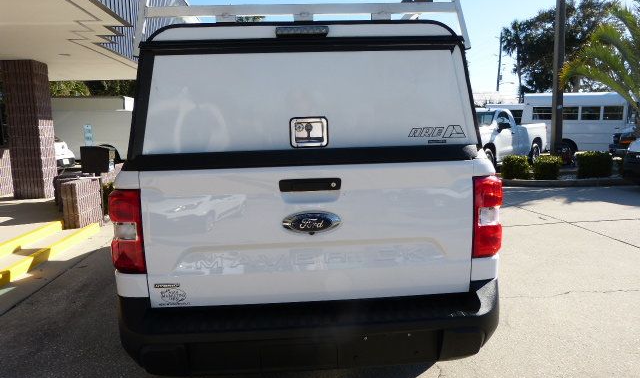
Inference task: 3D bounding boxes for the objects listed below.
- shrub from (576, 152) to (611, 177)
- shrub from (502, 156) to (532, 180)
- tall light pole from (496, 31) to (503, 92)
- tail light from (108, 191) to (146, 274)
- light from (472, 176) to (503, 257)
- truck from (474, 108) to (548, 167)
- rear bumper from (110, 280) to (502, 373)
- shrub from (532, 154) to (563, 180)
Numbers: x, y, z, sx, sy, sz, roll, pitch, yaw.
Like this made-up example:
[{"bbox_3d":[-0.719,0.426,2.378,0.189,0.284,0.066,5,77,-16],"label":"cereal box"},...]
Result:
[{"bbox_3d":[6.905,-0.634,11.586,0.840,0.640,0.800,-1,7,0],"label":"shrub"},{"bbox_3d":[4.954,-0.576,11.674,0.700,0.600,0.680,-1,7,0],"label":"shrub"},{"bbox_3d":[21.044,-12.003,53.984,0.350,12.100,0.350,-1,7,0],"label":"tall light pole"},{"bbox_3d":[-0.834,0.175,2.022,0.180,0.370,0.170,-2,7,-4],"label":"tail light"},{"bbox_3d":[0.760,0.122,2.121,0.180,0.370,0.170,-2,7,-4],"label":"light"},{"bbox_3d":[5.863,-1.698,16.084,5.700,1.930,2.000,-8,10,-41],"label":"truck"},{"bbox_3d":[-0.026,0.604,2.099,1.780,0.310,0.380,-2,7,-4],"label":"rear bumper"},{"bbox_3d":[5.682,-0.562,11.506,0.670,0.570,0.680,-1,7,0],"label":"shrub"}]

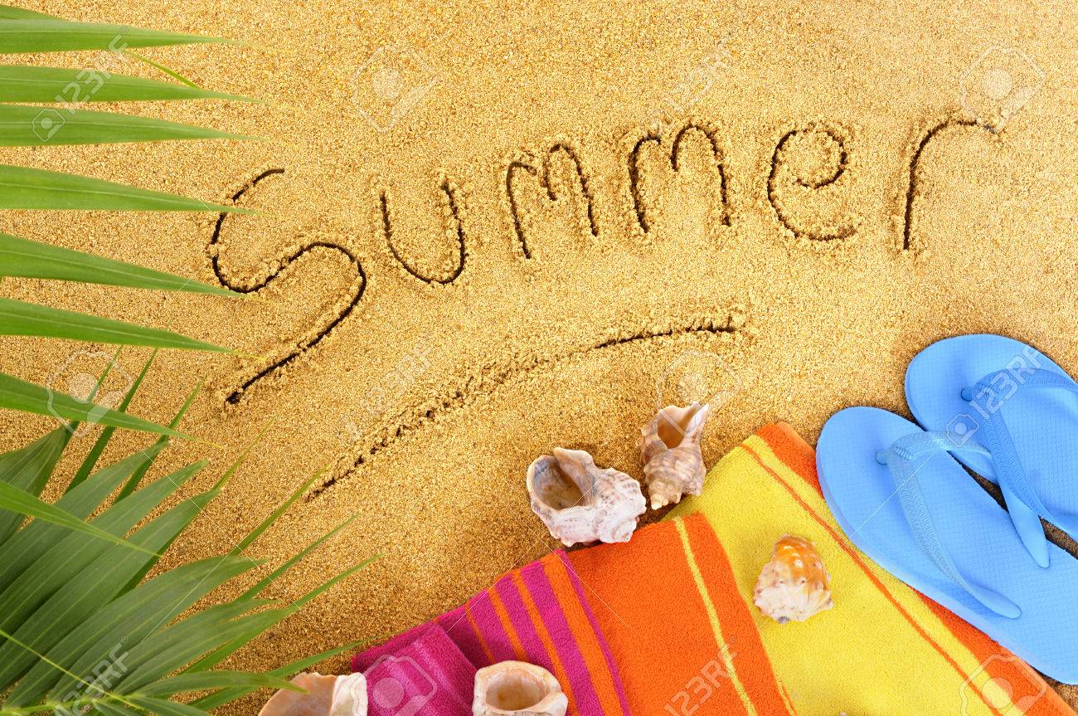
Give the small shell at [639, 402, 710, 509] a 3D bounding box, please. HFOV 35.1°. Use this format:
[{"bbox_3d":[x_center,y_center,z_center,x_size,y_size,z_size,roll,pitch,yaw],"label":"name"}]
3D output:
[{"bbox_3d":[0.101,0.072,1.265,0.050,0.048,0.088,21,61,10],"label":"small shell"}]

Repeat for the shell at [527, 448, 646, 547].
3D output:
[{"bbox_3d":[0.034,0.102,1.245,0.090,0.062,0.068,33,64,16],"label":"shell"}]

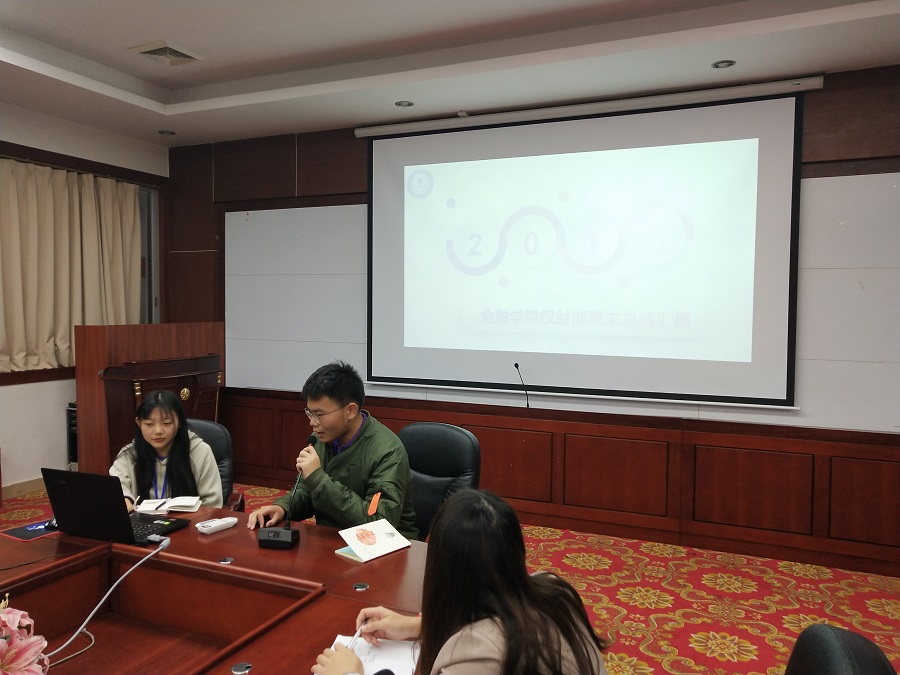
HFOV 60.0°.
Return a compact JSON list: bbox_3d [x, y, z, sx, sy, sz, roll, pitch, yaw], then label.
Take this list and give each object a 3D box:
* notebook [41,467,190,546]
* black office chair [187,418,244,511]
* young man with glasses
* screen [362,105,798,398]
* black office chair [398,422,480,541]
[{"bbox_3d":[-1.077,0.525,2.530,0.333,0.228,0.317,1,1,18],"label":"notebook"},{"bbox_3d":[-1.290,0.925,3.690,0.610,1.040,0.650,1,2,-2],"label":"black office chair"},{"bbox_3d":[-0.375,0.741,2.790,0.560,1.320,0.780,2,2,45],"label":"young man with glasses"},{"bbox_3d":[0.735,-0.566,5.417,3.071,1.903,0.040,2,1,26],"label":"screen"},{"bbox_3d":[-0.217,0.881,3.132,0.580,1.030,0.640,2,2,36],"label":"black office chair"}]

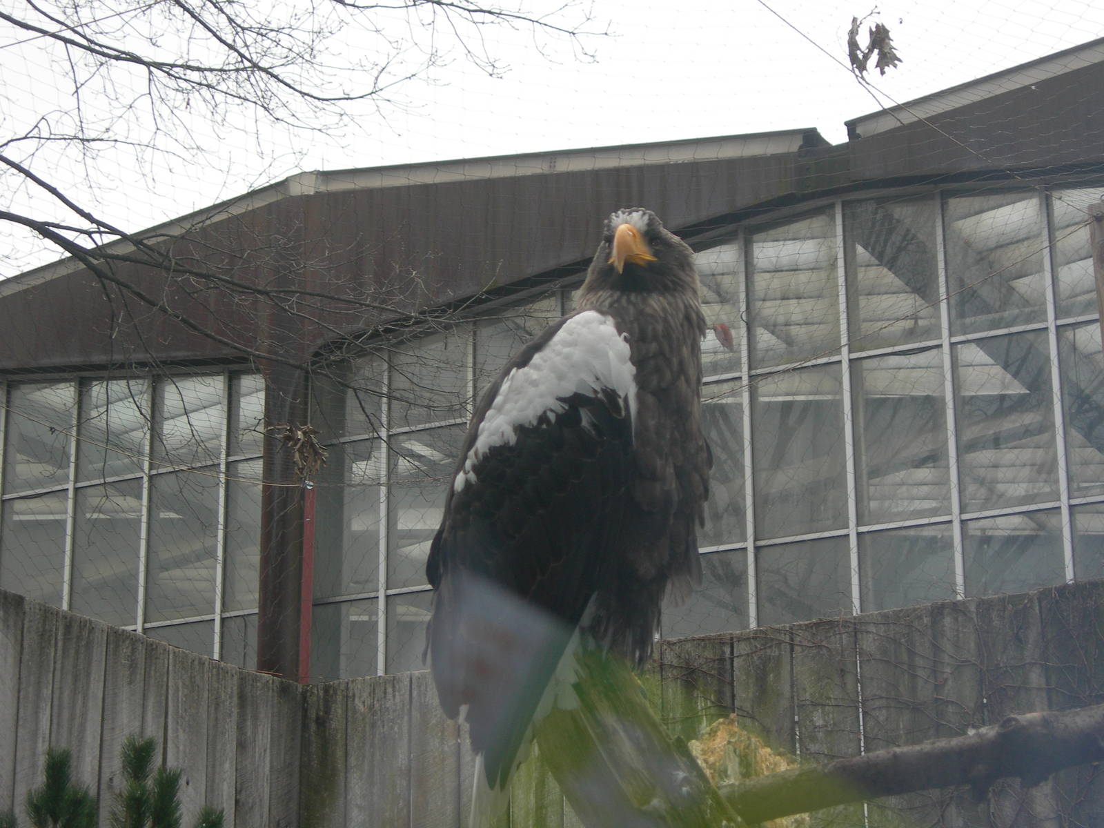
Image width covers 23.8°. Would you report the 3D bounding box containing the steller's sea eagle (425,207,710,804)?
[{"bbox_3d":[0.029,0.114,3.448,0.400,0.780,0.300,-17,-24,42],"label":"steller's sea eagle"}]

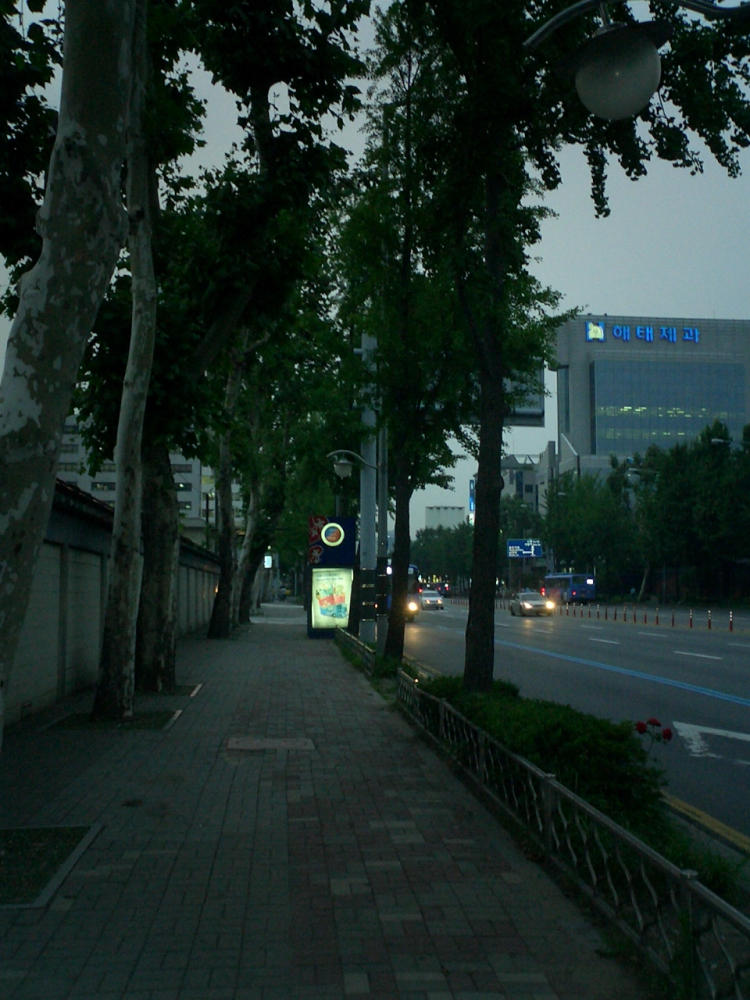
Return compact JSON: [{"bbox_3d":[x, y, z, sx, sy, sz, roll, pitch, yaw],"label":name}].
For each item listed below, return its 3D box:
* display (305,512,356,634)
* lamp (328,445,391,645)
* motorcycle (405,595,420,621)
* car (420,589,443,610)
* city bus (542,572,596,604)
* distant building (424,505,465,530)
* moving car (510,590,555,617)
[{"bbox_3d":[-1.331,2.348,32.718,1.500,3.720,0.700,0,-5,-3],"label":"display"},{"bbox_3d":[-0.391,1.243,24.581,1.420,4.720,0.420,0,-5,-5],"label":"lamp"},{"bbox_3d":[1.982,5.649,56.226,0.800,1.380,2.000,0,-5,-5],"label":"motorcycle"},{"bbox_3d":[4.460,7.838,83.638,1.780,1.480,4.400,0,-5,-3],"label":"car"},{"bbox_3d":[20.746,9.539,114.604,2.500,3.200,11.000,0,-5,-6],"label":"city bus"},{"bbox_3d":[27.952,19.037,429.895,16.000,36.000,15.000,0,-5,0],"label":"distant building"},{"bbox_3d":[9.588,6.368,65.699,1.800,1.450,4.500,0,-5,-4],"label":"moving car"}]

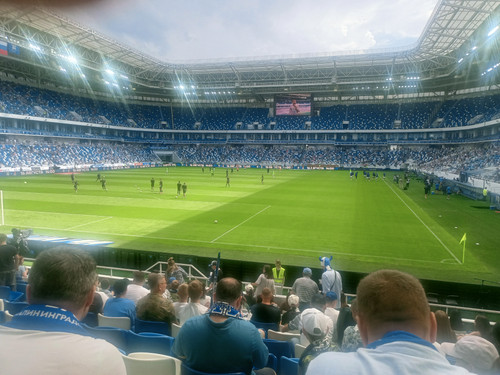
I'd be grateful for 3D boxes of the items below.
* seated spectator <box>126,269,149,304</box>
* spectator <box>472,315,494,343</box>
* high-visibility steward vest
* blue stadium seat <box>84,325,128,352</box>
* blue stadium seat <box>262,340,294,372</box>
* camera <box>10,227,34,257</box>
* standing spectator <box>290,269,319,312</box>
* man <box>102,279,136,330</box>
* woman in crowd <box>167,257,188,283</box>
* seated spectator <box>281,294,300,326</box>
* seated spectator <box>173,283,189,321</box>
[{"bbox_3d":[-1.508,1.788,5.954,0.500,1.280,0.750,3,6,15],"label":"seated spectator"},{"bbox_3d":[2.939,2.174,5.261,0.480,1.170,0.700,3,5,15],"label":"spectator"},{"bbox_3d":[1.018,3.109,14.288,0.460,0.600,0.280,3,5,15],"label":"high-visibility steward vest"},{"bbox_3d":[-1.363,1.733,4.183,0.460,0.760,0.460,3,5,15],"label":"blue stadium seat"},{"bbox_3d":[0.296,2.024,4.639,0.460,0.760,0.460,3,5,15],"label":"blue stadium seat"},{"bbox_3d":[-11.300,2.835,20.187,1.000,1.500,0.850,-2,6,-26],"label":"camera"},{"bbox_3d":[1.218,2.634,8.936,0.570,1.740,0.360,3,5,15],"label":"standing spectator"},{"bbox_3d":[-1.605,1.730,5.306,0.500,1.170,0.750,3,5,15],"label":"man"},{"bbox_3d":[-1.557,2.244,8.453,0.500,1.540,0.450,1,5,-1],"label":"woman in crowd"},{"bbox_3d":[0.664,2.146,6.183,0.500,1.220,0.750,3,6,15],"label":"seated spectator"},{"bbox_3d":[-0.923,1.958,5.996,0.420,1.210,0.680,3,5,15],"label":"seated spectator"}]

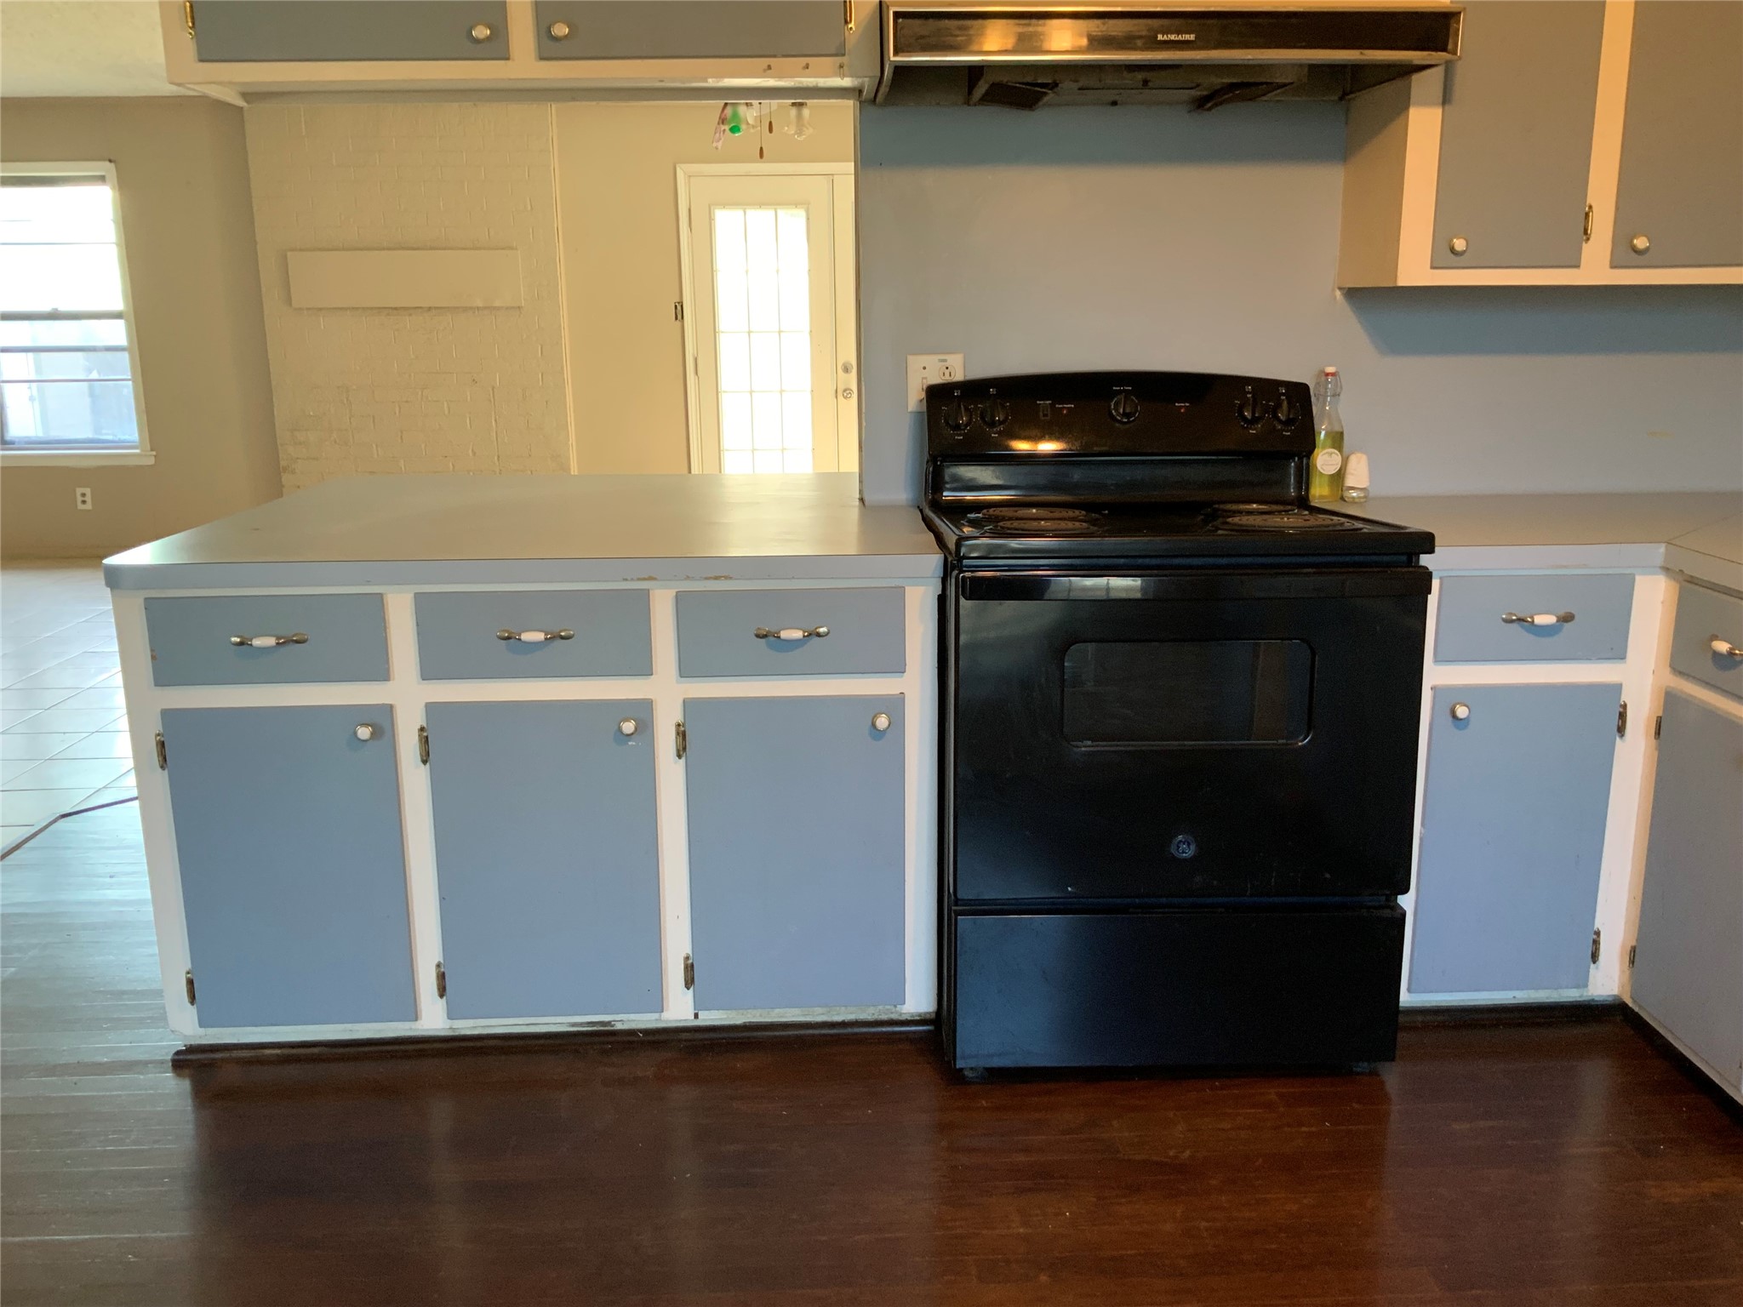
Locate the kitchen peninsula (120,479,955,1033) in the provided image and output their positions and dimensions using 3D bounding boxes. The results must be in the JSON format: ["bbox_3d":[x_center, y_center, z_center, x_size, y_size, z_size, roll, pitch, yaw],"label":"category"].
[{"bbox_3d":[-0.612,0.132,3.120,1.397,0.881,1.280,-1,13,-3],"label":"kitchen peninsula"}]

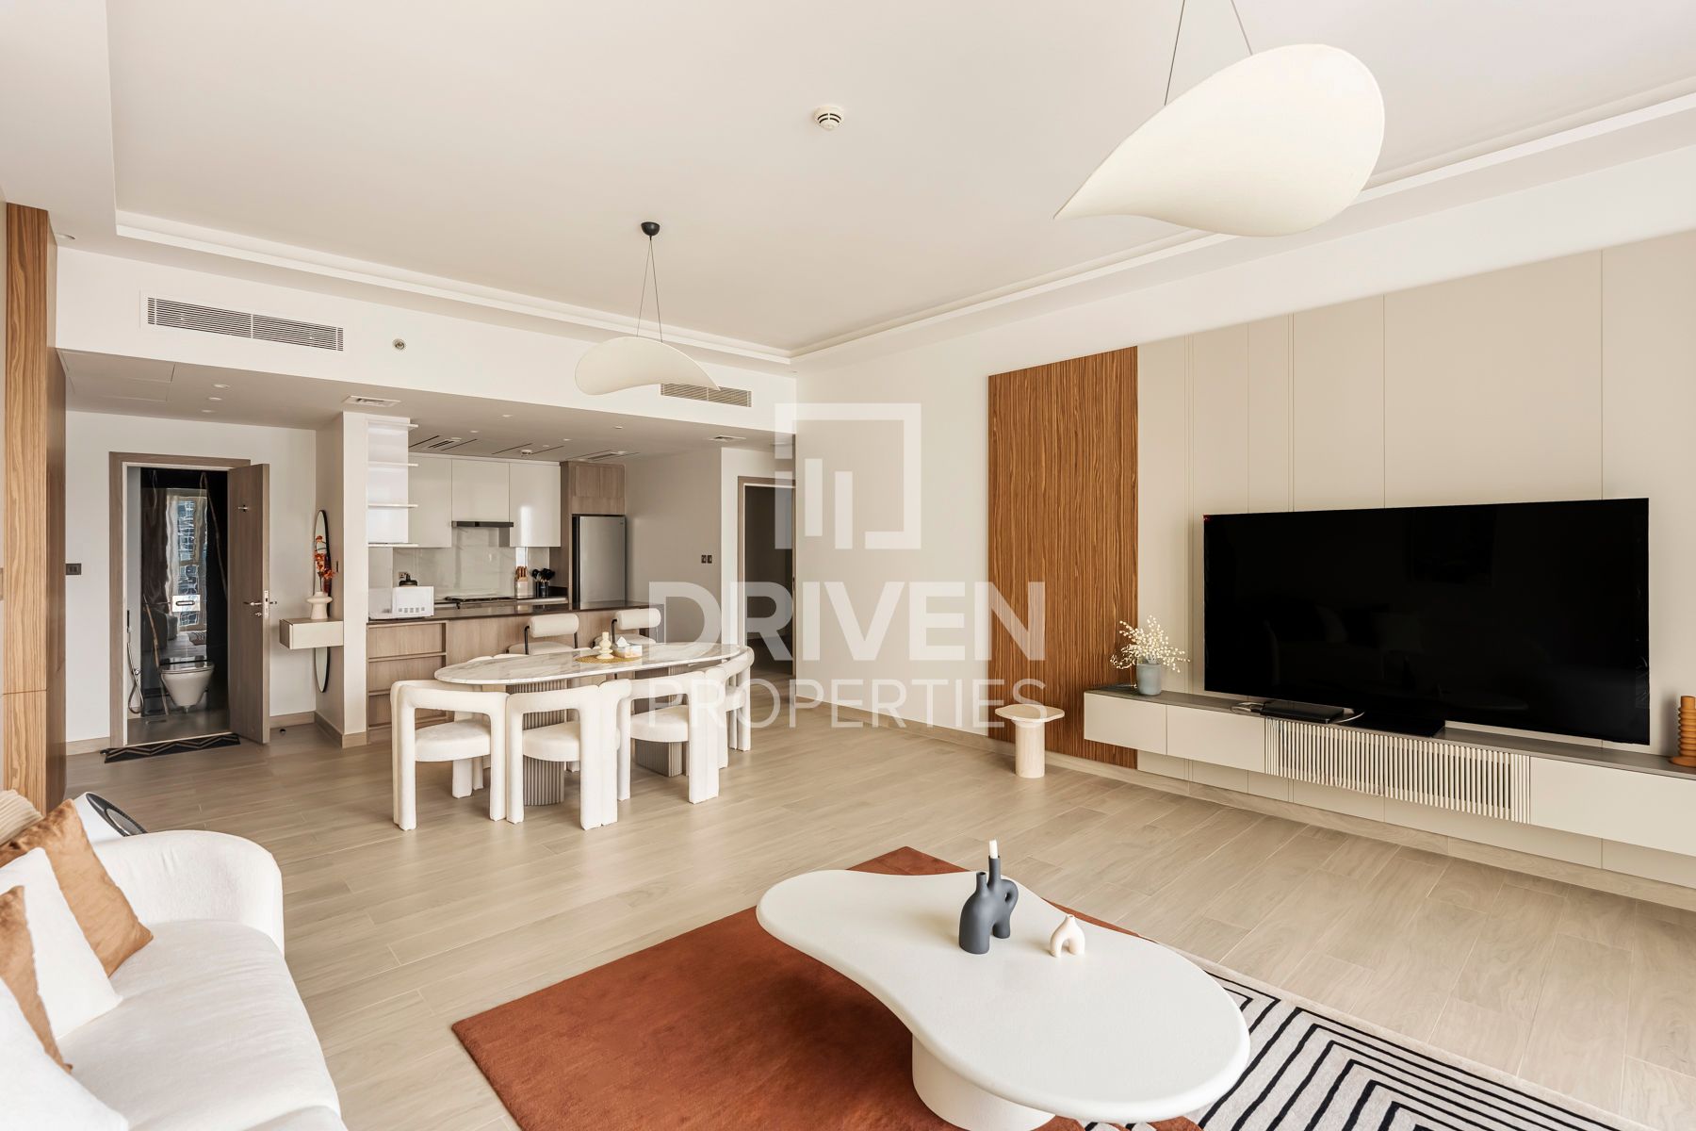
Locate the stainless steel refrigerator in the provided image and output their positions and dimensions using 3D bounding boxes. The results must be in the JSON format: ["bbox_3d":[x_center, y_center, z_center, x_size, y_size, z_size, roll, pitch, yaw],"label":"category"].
[{"bbox_3d":[-3.069,0.347,9.057,0.600,1.830,0.660,-2,2,-43],"label":"stainless steel refrigerator"}]

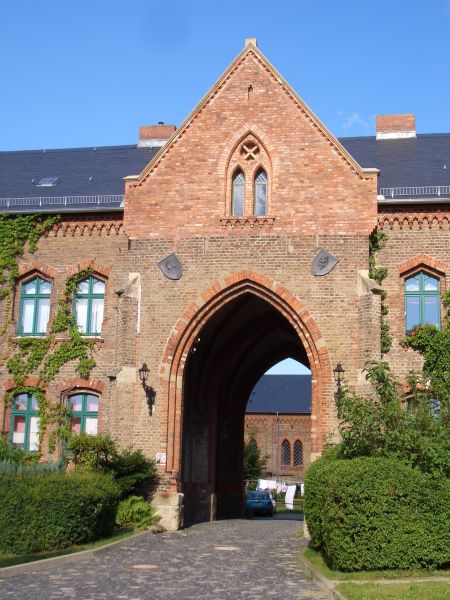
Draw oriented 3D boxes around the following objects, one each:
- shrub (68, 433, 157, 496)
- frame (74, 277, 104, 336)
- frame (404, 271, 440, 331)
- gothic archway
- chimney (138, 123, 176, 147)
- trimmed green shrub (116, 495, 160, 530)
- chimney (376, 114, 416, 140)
[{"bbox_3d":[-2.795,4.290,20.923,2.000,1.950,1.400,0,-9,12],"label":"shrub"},{"bbox_3d":[-3.810,0.116,23.946,0.890,1.760,0.140,0,-9,12],"label":"frame"},{"bbox_3d":[5.123,0.115,22.030,0.890,1.700,0.140,0,-9,12],"label":"frame"},{"bbox_3d":[0.570,2.536,21.850,4.300,6.500,1.200,0,-9,12],"label":"gothic archway"},{"bbox_3d":[-2.126,-5.260,27.838,1.227,0.750,0.650,0,-9,12],"label":"chimney"},{"bbox_3d":[-2.108,5.111,20.434,0.980,0.840,0.900,0,-9,12],"label":"trimmed green shrub"},{"bbox_3d":[5.294,-5.232,26.242,1.168,0.783,0.650,0,-9,12],"label":"chimney"}]

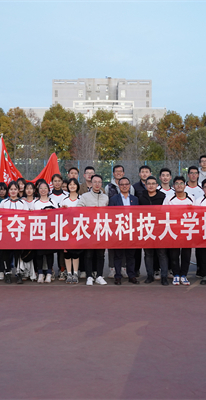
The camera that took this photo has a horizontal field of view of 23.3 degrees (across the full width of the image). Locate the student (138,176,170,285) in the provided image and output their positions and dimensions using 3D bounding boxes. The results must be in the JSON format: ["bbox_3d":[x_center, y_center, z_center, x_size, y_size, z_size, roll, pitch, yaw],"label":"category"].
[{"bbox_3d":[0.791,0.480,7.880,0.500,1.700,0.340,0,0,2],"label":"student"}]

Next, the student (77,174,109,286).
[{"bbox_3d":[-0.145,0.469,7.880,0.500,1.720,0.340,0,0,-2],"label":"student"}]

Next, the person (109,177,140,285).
[{"bbox_3d":[0.353,0.488,8.085,0.540,1.711,0.380,0,1,0],"label":"person"}]

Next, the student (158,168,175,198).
[{"bbox_3d":[1.067,0.401,8.400,0.480,1.853,0.330,0,0,2],"label":"student"}]

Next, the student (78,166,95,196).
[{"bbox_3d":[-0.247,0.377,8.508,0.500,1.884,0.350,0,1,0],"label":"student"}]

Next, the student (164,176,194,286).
[{"bbox_3d":[1.206,0.480,7.880,0.500,1.700,0.340,0,0,3],"label":"student"}]

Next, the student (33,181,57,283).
[{"bbox_3d":[-0.924,0.515,8.035,0.430,1.618,0.380,0,1,-5],"label":"student"}]

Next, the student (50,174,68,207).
[{"bbox_3d":[-0.763,0.451,8.434,0.460,1.764,0.360,0,1,0],"label":"student"}]

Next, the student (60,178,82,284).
[{"bbox_3d":[-0.516,0.497,8.128,0.450,1.683,0.380,0,1,0],"label":"student"}]

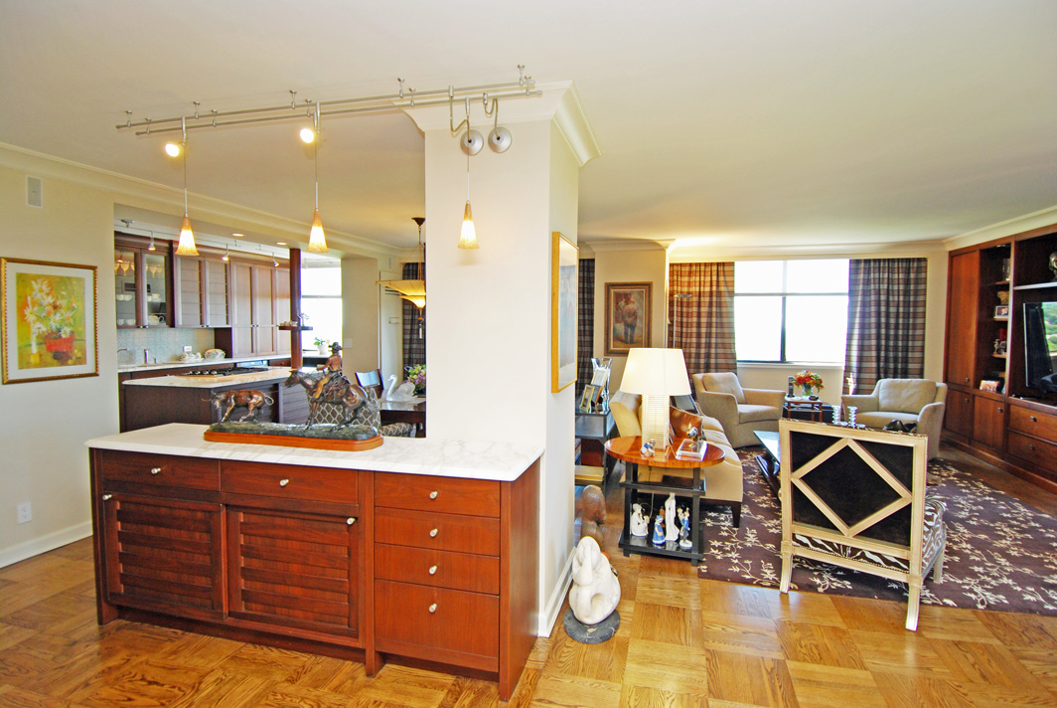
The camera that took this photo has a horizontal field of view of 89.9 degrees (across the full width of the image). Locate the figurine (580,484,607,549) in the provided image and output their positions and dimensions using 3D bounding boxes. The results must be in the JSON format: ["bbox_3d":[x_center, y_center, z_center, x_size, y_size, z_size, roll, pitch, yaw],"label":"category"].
[{"bbox_3d":[0.387,1.018,3.130,0.160,0.510,0.200,-2,4,-34],"label":"figurine"}]

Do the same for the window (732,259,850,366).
[{"bbox_3d":[3.477,-0.564,7.085,1.420,1.380,0.100,1,3,15],"label":"window"}]

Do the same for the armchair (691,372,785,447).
[{"bbox_3d":[2.666,0.687,6.722,0.810,0.810,0.770,-1,4,-20],"label":"armchair"}]

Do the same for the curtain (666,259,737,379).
[{"bbox_3d":[2.372,-0.093,7.225,0.870,2.290,0.130,1,3,15],"label":"curtain"}]

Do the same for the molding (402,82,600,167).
[{"bbox_3d":[-0.091,-1.094,2.730,0.827,0.106,0.972,1,4,15],"label":"molding"}]

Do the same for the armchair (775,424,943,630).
[{"bbox_3d":[1.821,0.811,2.894,0.650,0.960,0.710,3,4,41],"label":"armchair"}]

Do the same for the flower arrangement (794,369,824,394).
[{"bbox_3d":[3.352,0.345,6.334,0.370,0.322,0.370,1,4,15],"label":"flower arrangement"}]

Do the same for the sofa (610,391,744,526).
[{"bbox_3d":[1.297,0.739,4.747,0.950,0.855,1.900,1,4,15],"label":"sofa"}]

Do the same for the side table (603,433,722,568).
[{"bbox_3d":[0.886,0.939,3.483,0.740,0.655,0.740,1,3,15],"label":"side table"}]

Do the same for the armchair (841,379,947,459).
[{"bbox_3d":[4.089,0.724,5.976,0.770,0.810,0.810,-3,4,-39],"label":"armchair"}]

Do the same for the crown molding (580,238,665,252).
[{"bbox_3d":[1.216,-1.347,6.627,1.100,0.130,0.110,1,3,15],"label":"crown molding"}]

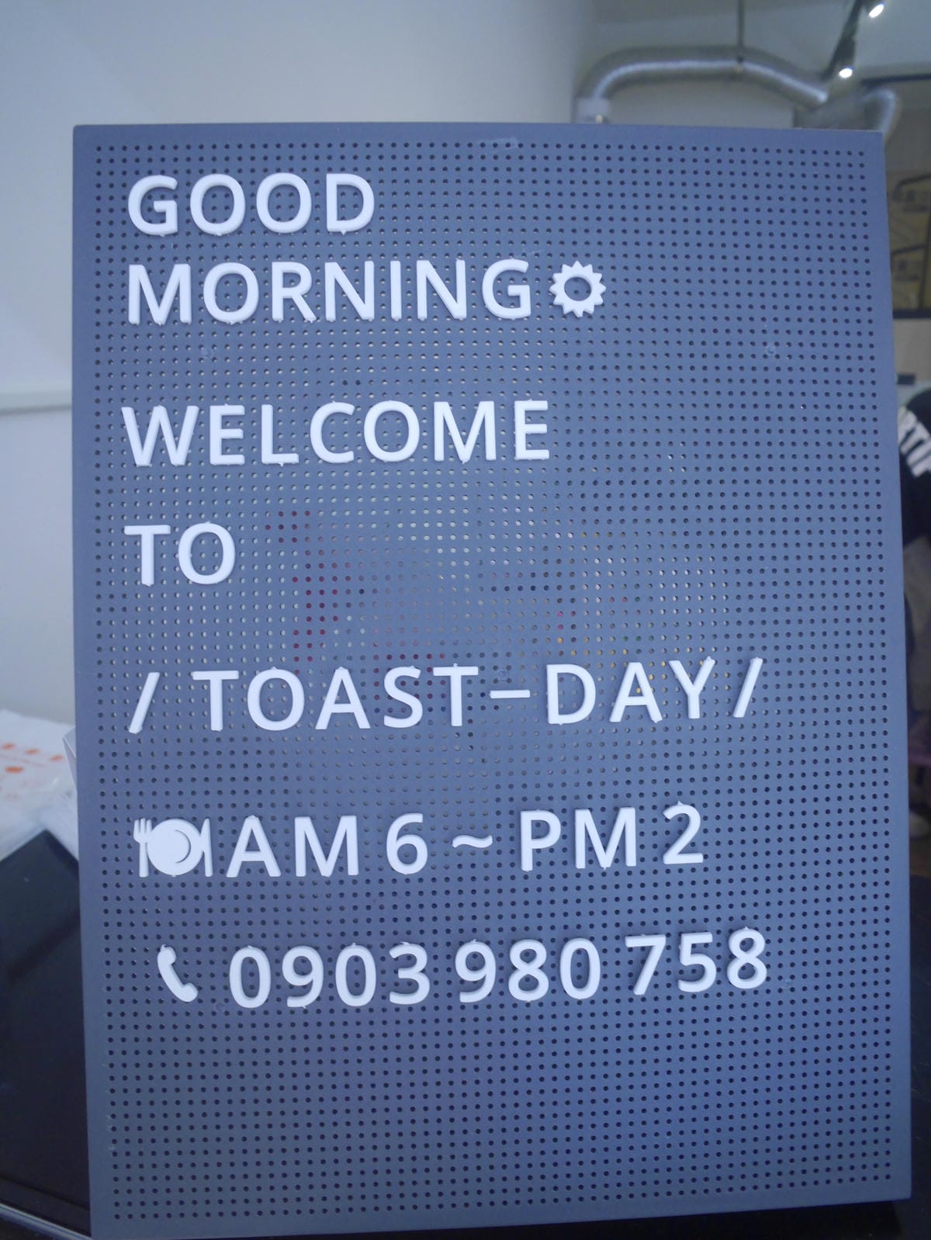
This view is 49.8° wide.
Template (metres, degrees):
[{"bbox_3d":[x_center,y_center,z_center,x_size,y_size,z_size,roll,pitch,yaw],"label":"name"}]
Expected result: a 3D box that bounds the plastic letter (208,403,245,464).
[{"bbox_3d":[-0.083,-0.065,0.349,0.011,0.020,0.003,-1,-1,-3],"label":"plastic letter"}]

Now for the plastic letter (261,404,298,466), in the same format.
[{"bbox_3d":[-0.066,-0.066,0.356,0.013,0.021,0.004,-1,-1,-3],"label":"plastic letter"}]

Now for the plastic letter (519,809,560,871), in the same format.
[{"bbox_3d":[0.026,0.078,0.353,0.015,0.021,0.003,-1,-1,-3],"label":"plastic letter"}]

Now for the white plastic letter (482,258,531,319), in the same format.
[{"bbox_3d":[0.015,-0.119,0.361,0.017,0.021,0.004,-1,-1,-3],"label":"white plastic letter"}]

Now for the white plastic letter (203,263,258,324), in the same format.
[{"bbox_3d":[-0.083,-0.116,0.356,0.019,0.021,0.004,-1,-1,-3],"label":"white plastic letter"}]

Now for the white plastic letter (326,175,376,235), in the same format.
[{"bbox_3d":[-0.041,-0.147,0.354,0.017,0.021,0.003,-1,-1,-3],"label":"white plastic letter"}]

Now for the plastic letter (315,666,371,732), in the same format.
[{"bbox_3d":[-0.043,0.027,0.350,0.019,0.021,0.003,-1,-1,-3],"label":"plastic letter"}]

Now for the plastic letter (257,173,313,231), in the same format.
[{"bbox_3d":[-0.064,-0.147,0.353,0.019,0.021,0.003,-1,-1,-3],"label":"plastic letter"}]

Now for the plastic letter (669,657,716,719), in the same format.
[{"bbox_3d":[0.081,0.024,0.357,0.016,0.021,0.003,-1,-1,-3],"label":"plastic letter"}]

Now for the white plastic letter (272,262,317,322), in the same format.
[{"bbox_3d":[-0.060,-0.115,0.351,0.014,0.020,0.003,-1,-1,-3],"label":"white plastic letter"}]

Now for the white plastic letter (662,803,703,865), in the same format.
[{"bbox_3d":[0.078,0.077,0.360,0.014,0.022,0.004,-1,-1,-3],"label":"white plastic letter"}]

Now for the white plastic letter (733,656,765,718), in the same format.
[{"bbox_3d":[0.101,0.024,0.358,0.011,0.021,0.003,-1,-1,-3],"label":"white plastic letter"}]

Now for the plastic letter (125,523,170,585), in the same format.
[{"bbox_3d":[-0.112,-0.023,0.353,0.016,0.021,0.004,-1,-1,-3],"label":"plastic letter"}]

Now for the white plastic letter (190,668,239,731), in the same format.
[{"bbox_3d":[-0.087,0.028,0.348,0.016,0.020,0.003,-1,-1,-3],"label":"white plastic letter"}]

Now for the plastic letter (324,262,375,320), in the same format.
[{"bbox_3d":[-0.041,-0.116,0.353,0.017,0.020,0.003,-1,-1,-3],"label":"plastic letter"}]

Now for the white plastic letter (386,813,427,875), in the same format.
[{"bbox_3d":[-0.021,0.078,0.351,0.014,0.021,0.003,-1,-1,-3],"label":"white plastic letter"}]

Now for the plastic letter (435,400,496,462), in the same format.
[{"bbox_3d":[0.000,-0.066,0.354,0.022,0.020,0.003,-1,-1,-3],"label":"plastic letter"}]

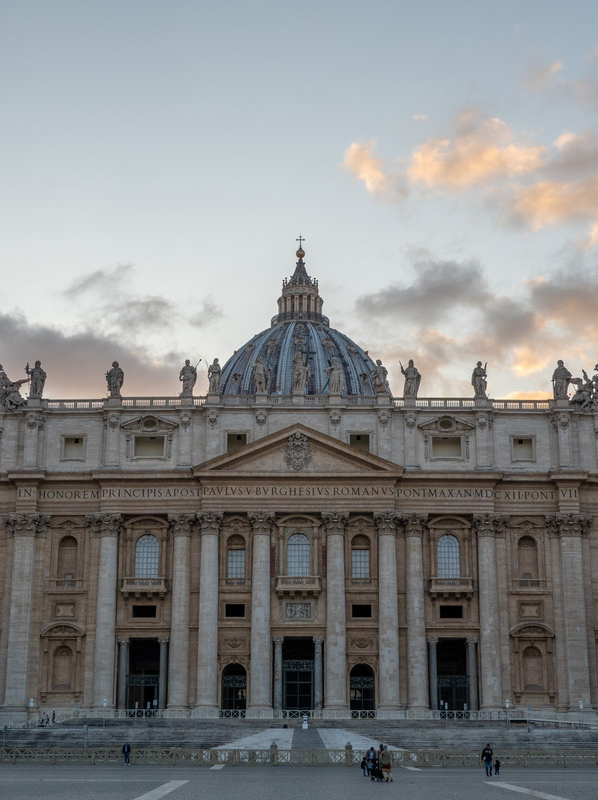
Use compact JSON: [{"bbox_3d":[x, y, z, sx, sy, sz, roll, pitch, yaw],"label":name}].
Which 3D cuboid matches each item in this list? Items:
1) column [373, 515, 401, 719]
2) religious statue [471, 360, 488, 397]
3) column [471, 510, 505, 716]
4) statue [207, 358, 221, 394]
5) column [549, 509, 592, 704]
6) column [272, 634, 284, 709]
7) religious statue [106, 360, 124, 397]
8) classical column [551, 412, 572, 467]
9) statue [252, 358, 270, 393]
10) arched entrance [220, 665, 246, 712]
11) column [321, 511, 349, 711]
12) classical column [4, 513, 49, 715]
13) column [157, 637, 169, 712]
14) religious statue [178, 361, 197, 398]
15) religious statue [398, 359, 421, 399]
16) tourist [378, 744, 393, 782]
[{"bbox_3d":[12.559,29.799,174.347,3.550,28.285,3.500,0,-14,0],"label":"column"},{"bbox_3d":[27.020,-3.040,184.590,2.200,5.600,1.700,0,-16,1],"label":"religious statue"},{"bbox_3d":[27.083,30.026,175.939,3.550,27.953,3.500,0,-14,0],"label":"column"},{"bbox_3d":[-12.640,-3.600,184.410,1.900,5.350,1.600,0,-16,1],"label":"statue"},{"bbox_3d":[39.780,30.780,180.520,4.240,27.950,2.200,0,-15,0],"label":"column"},{"bbox_3d":[-2.820,38.270,171.070,1.480,10.700,1.480,0,-16,1],"label":"column"},{"bbox_3d":[-27.499,-3.093,184.547,2.600,5.604,1.900,0,-14,0],"label":"religious statue"},{"bbox_3d":[39.810,6.160,186.850,2.580,8.530,1.100,0,-15,0],"label":"classical column"},{"bbox_3d":[-5.653,-3.654,183.450,2.500,5.390,1.800,0,-14,0],"label":"statue"},{"bbox_3d":[-9.240,41.520,177.310,3.670,6.770,1.200,0,-15,0],"label":"arched entrance"},{"bbox_3d":[5.420,30.680,179.200,3.700,28.620,3.700,0,-15,0],"label":"column"},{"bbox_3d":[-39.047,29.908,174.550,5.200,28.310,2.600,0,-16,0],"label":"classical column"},{"bbox_3d":[-18.860,38.590,172.300,1.500,10.600,1.500,0,-16,1],"label":"column"},{"bbox_3d":[-16.410,-3.139,183.640,2.600,5.746,2.000,0,-16,0],"label":"religious statue"},{"bbox_3d":[16.860,-3.320,187.330,3.100,6.090,2.000,0,-15,0],"label":"religious statue"},{"bbox_3d":[4.250,17.660,59.870,0.450,1.700,0.600,-13,-20,40],"label":"tourist"}]

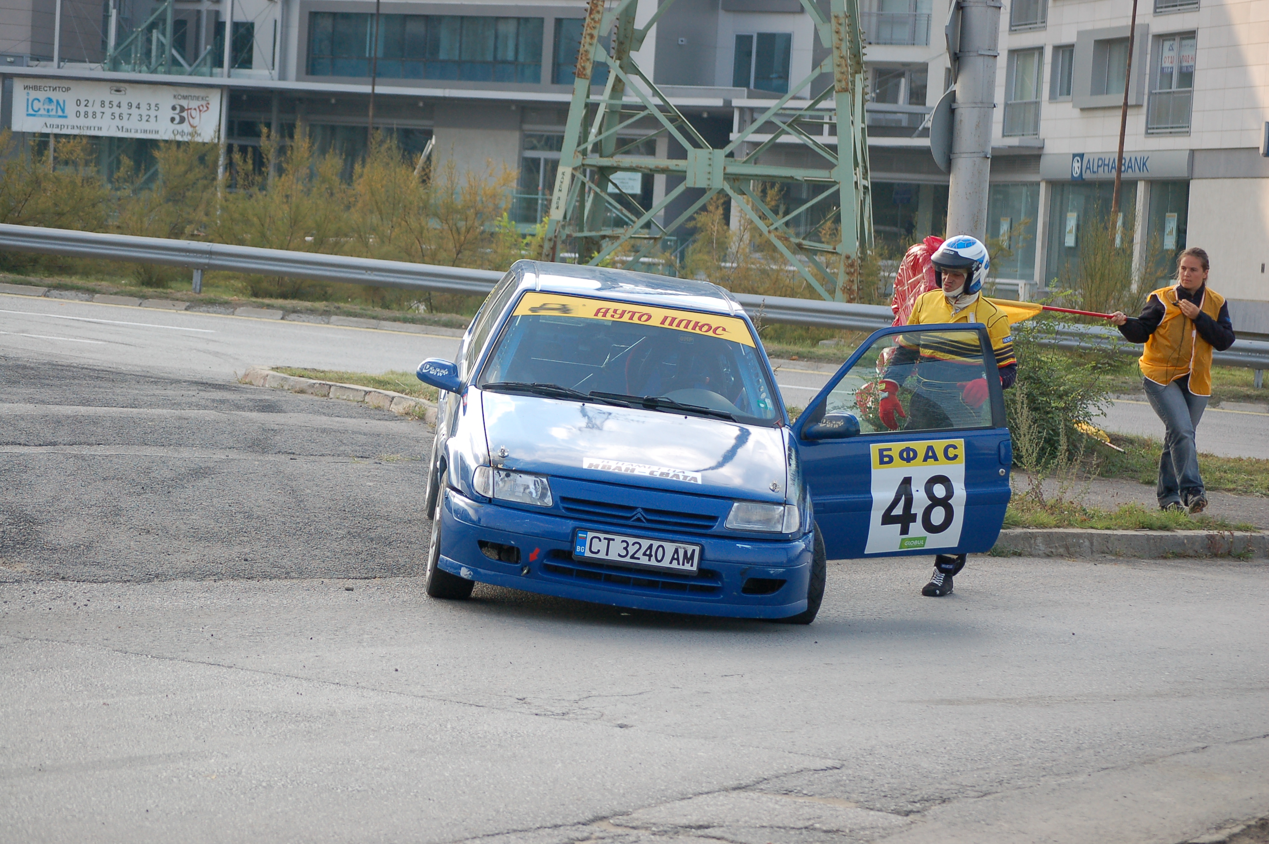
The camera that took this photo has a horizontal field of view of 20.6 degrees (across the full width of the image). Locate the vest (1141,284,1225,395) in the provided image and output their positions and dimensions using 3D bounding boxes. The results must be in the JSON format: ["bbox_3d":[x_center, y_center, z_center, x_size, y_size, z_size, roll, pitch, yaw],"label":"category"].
[{"bbox_3d":[3.390,-0.507,21.600,0.480,0.670,0.280,3,3,-9],"label":"vest"}]

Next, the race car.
[{"bbox_3d":[0.326,0.098,16.332,2.670,1.380,3.700,5,5,-4],"label":"race car"}]

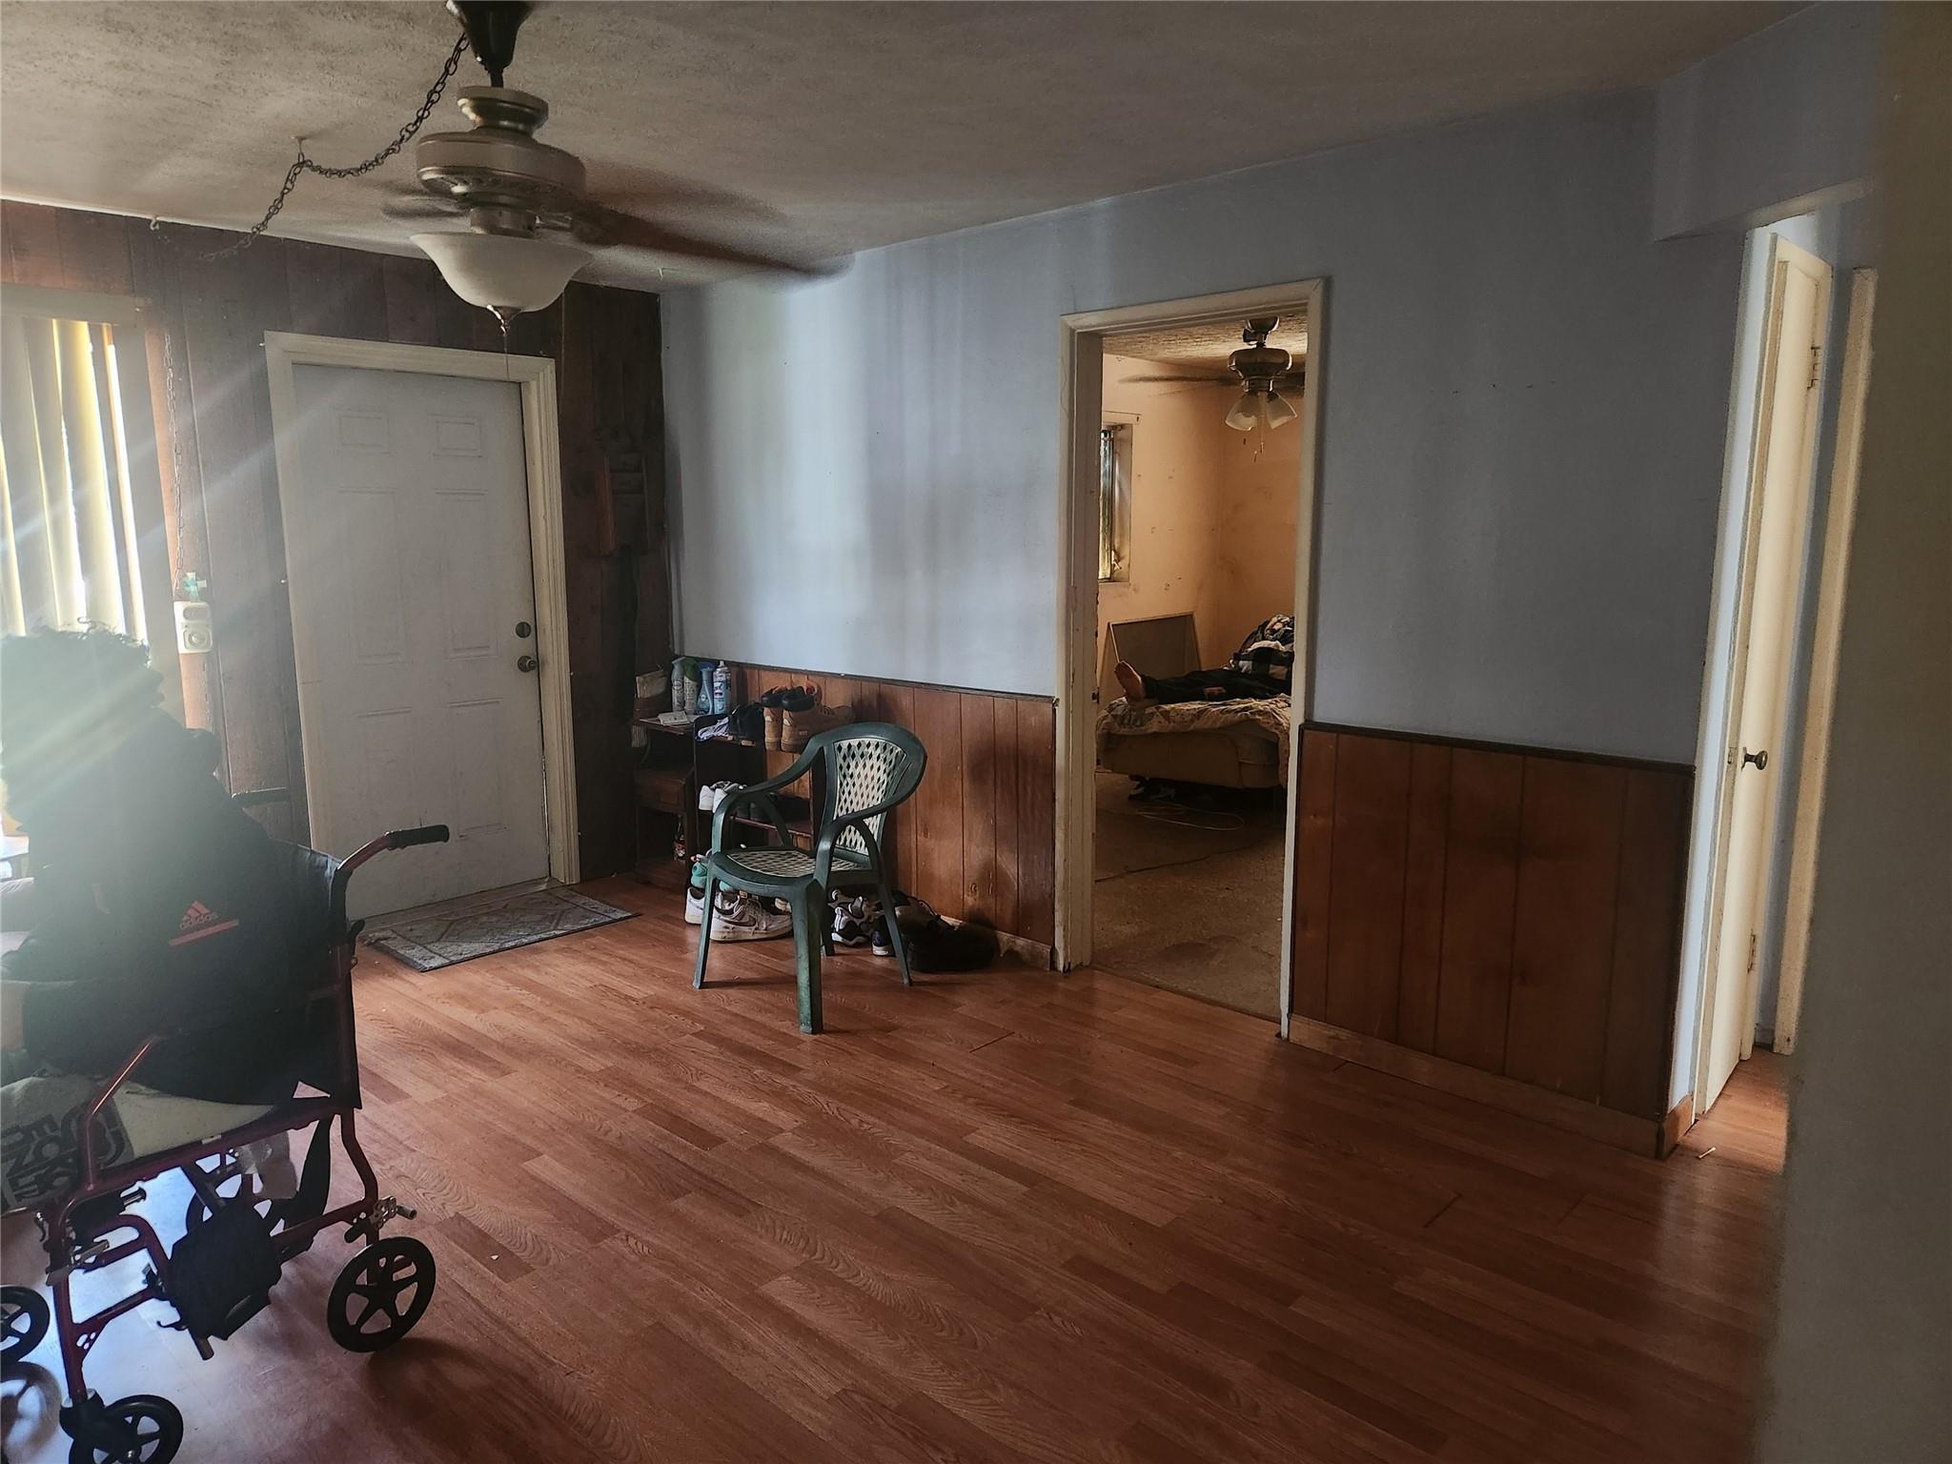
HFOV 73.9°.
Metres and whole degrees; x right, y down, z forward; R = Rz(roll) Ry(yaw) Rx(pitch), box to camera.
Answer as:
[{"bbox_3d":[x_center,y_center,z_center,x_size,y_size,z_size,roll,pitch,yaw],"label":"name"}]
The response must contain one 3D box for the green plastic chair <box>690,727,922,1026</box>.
[{"bbox_3d":[-0.514,0.414,4.162,0.590,0.848,0.580,9,13,43],"label":"green plastic chair"}]

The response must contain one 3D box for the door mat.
[{"bbox_3d":[-1.778,0.720,4.856,0.524,0.012,0.820,9,13,43],"label":"door mat"}]

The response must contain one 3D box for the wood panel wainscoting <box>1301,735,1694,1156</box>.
[{"bbox_3d":[1.277,0.494,3.378,0.996,0.955,0.040,9,13,43],"label":"wood panel wainscoting"}]

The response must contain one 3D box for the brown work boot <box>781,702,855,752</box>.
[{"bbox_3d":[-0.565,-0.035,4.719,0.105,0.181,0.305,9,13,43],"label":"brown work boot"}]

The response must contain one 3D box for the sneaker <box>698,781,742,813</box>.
[{"bbox_3d":[-0.945,0.231,5.124,0.105,0.120,0.290,9,13,43],"label":"sneaker"}]

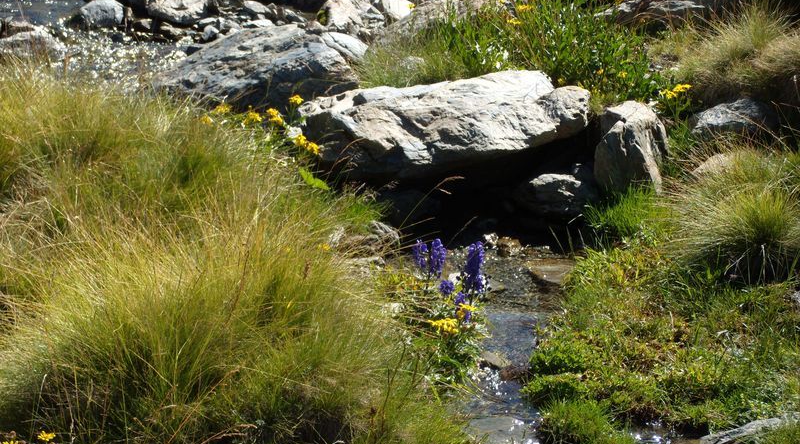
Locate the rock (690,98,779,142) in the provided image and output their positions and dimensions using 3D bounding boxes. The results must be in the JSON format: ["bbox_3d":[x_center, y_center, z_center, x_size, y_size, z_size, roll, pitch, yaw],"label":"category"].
[{"bbox_3d":[1.039,-0.311,6.800,0.280,0.120,0.200,0,14,0],"label":"rock"}]

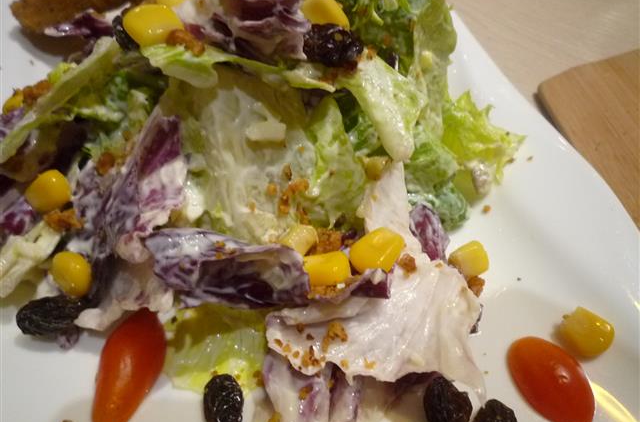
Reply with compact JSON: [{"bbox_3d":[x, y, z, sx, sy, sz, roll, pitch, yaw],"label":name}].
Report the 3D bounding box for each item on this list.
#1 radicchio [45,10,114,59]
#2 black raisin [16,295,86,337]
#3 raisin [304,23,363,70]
[{"bbox_3d":[-0.096,-0.069,0.183,0.029,0.016,0.020,-4,63,-2],"label":"radicchio"},{"bbox_3d":[-0.083,0.033,0.143,0.021,0.011,0.012,-9,63,-5],"label":"black raisin"},{"bbox_3d":[0.004,-0.052,0.147,0.021,0.013,0.014,15,64,7],"label":"raisin"}]

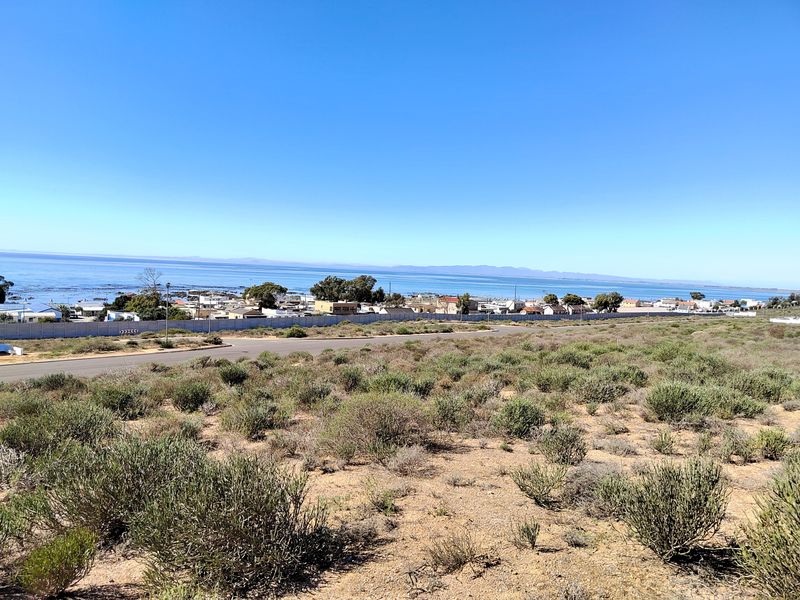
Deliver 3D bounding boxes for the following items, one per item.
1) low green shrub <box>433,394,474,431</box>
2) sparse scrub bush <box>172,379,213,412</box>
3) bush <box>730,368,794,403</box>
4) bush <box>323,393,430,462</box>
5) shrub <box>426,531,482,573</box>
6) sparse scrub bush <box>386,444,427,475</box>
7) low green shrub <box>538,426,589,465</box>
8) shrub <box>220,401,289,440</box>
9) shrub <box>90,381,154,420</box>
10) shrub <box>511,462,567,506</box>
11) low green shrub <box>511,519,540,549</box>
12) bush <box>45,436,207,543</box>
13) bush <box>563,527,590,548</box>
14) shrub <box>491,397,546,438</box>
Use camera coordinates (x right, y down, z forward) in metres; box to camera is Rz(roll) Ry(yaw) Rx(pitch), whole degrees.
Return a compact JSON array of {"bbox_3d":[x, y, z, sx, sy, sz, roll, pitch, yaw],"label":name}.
[{"bbox_3d":[0.776,1.588,7.588,0.601,0.482,0.553,3,3,6],"label":"low green shrub"},{"bbox_3d":[-3.870,1.781,9.914,0.731,0.615,0.671,3,3,0],"label":"sparse scrub bush"},{"bbox_3d":[6.283,1.470,9.203,1.075,0.573,0.989,5,4,35],"label":"bush"},{"bbox_3d":[-0.268,1.462,6.399,1.304,0.704,1.200,3,3,-2],"label":"bush"},{"bbox_3d":[0.358,1.653,3.493,0.361,0.262,0.313,3,3,0],"label":"shrub"},{"bbox_3d":[0.074,1.635,5.507,0.415,0.280,0.382,3,3,2],"label":"sparse scrub bush"},{"bbox_3d":[1.830,1.628,5.948,0.548,0.408,0.504,3,3,0],"label":"low green shrub"},{"bbox_3d":[-2.110,1.759,7.759,1.001,0.561,0.818,3,3,0],"label":"shrub"},{"bbox_3d":[-4.840,1.708,9.281,1.120,0.613,1.030,1,4,-27],"label":"shrub"},{"bbox_3d":[1.205,1.605,4.622,0.477,0.364,0.414,3,3,0],"label":"shrub"},{"bbox_3d":[0.887,1.650,3.755,0.208,0.201,0.180,3,3,0],"label":"low green shrub"},{"bbox_3d":[-2.162,1.517,4.232,1.280,0.800,1.110,3,3,0],"label":"bush"},{"bbox_3d":[1.218,1.621,3.656,0.193,0.130,0.177,4,3,20],"label":"bush"},{"bbox_3d":[1.606,1.592,7.202,0.744,0.552,0.683,3,3,0],"label":"shrub"}]

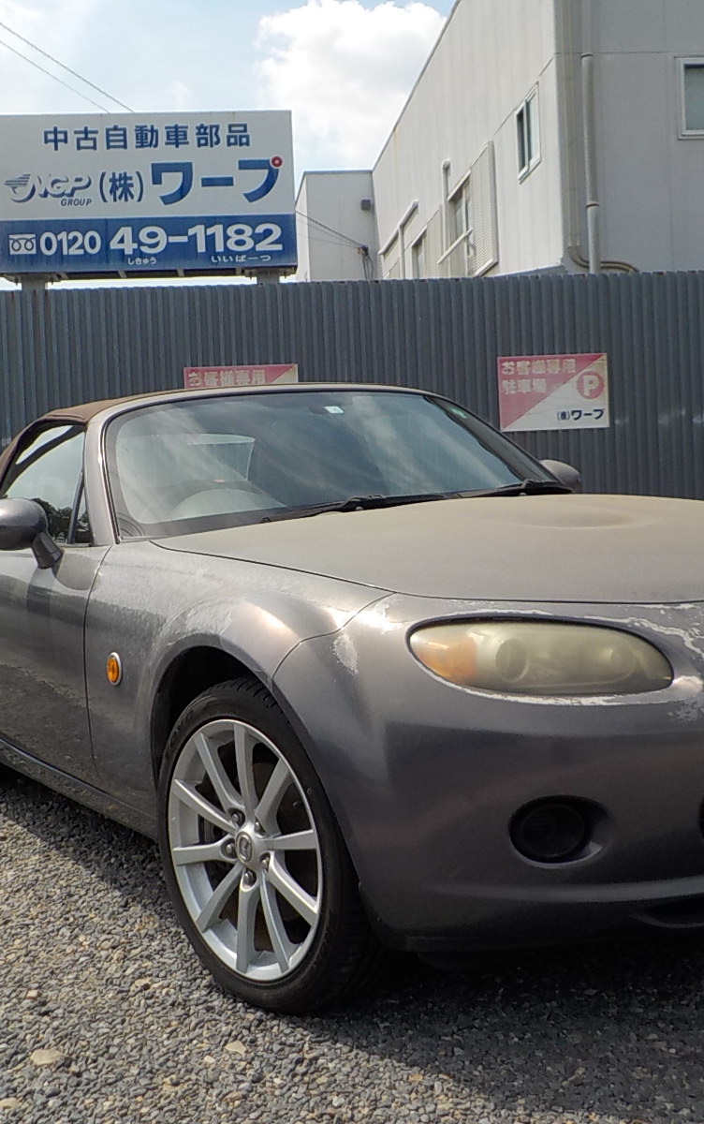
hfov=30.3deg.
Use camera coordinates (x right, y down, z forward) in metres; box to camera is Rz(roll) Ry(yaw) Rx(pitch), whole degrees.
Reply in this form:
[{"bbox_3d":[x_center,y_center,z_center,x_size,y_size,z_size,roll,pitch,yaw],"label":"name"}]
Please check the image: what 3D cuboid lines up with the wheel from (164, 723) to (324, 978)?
[{"bbox_3d":[-0.143,0.520,2.428,0.170,0.472,0.472,-4,4,-40],"label":"wheel"}]

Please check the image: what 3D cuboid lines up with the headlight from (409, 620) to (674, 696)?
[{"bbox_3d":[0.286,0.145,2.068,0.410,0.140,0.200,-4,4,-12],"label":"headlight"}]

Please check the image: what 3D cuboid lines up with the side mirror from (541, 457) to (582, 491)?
[{"bbox_3d":[0.642,-0.230,4.123,0.235,0.175,0.150,-6,5,-32],"label":"side mirror"}]

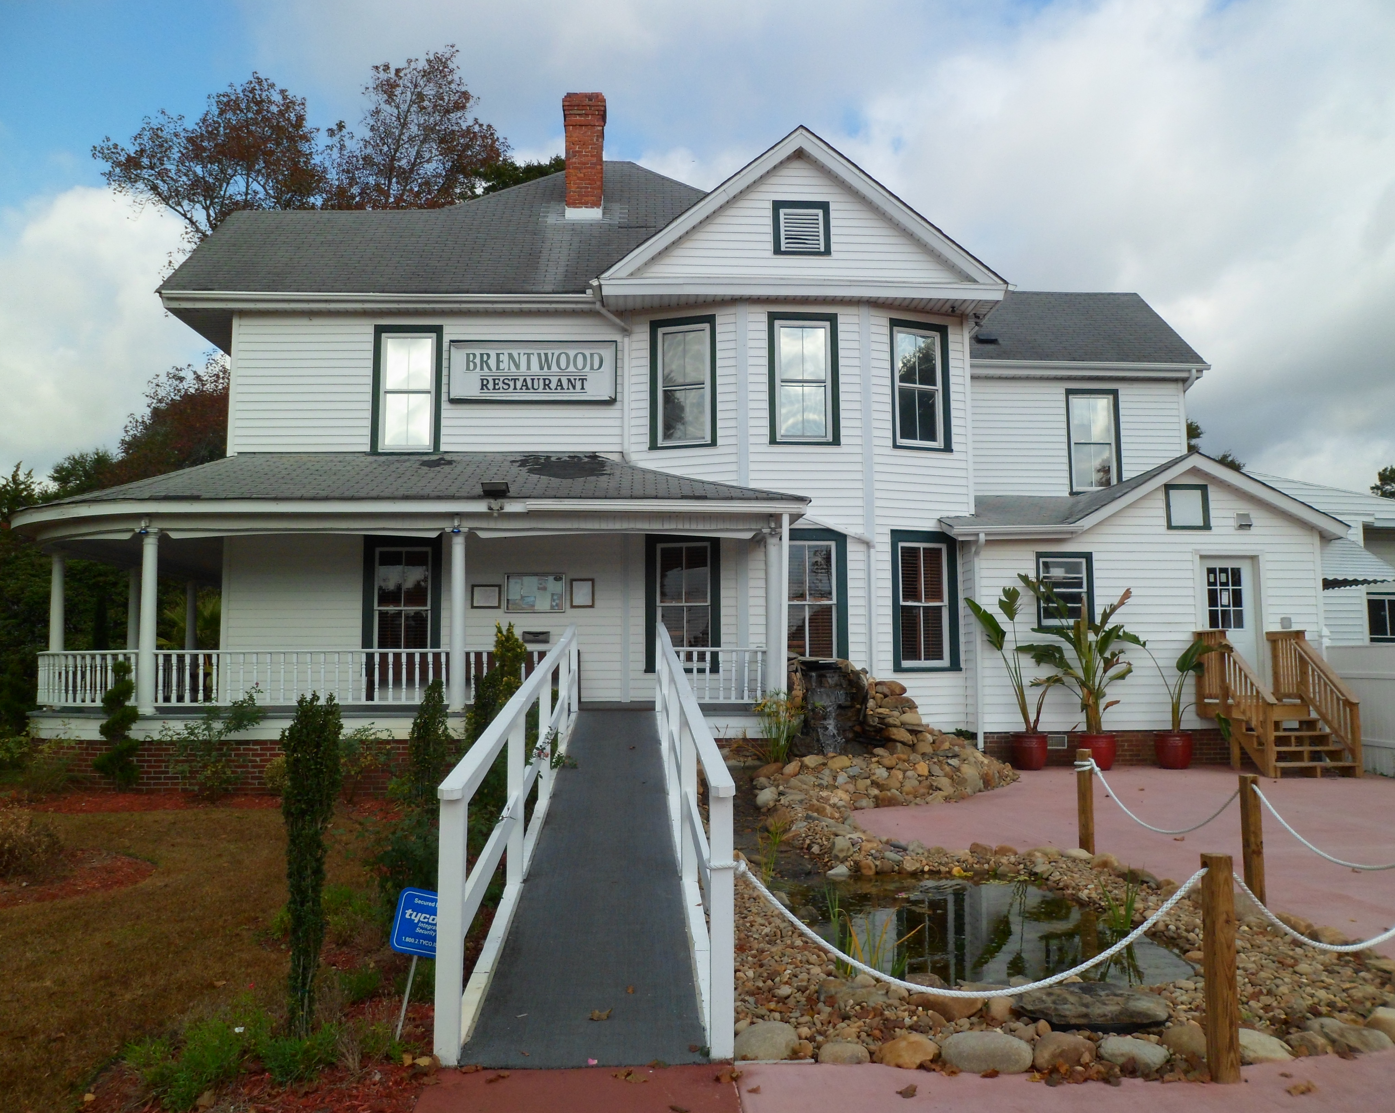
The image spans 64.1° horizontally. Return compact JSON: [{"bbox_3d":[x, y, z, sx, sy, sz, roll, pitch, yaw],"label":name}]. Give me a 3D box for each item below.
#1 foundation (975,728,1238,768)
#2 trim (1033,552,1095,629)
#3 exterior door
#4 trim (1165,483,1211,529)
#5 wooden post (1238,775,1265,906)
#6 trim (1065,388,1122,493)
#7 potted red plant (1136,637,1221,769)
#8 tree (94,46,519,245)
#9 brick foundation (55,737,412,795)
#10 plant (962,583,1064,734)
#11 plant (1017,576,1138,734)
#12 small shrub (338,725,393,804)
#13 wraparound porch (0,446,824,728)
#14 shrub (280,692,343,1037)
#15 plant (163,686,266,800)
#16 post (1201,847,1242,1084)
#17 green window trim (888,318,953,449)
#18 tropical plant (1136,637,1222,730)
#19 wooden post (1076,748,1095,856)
[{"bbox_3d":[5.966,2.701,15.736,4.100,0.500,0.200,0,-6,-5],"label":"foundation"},{"bbox_3d":[5.236,0.476,15.844,0.822,1.073,0.100,0,-5,-3],"label":"trim"},{"bbox_3d":[7.757,1.038,16.227,0.882,2.071,0.100,0,-5,-3],"label":"exterior door"},{"bbox_3d":[7.102,-0.717,16.129,0.656,0.653,0.100,0,-5,-3],"label":"trim"},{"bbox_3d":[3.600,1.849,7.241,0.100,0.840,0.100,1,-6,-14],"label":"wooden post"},{"bbox_3d":[7.111,-2.059,19.970,0.980,1.945,0.120,0,-6,-4],"label":"trim"},{"bbox_3d":[6.631,1.998,15.371,1.215,1.801,0.950,0,-6,-4],"label":"potted red plant"},{"bbox_3d":[-10.249,-4.562,28.655,11.197,18.083,9.500,0,-6,-4],"label":"tree"},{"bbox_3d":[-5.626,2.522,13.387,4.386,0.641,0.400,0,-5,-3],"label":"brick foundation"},{"bbox_3d":[4.304,1.390,15.185,1.330,1.970,1.000,0,-6,-5],"label":"plant"},{"bbox_3d":[5.172,1.340,15.159,1.650,2.150,1.250,0,-6,-5],"label":"plant"},{"bbox_3d":[-3.674,2.281,12.286,0.660,0.860,0.600,0,-6,-1],"label":"small shrub"},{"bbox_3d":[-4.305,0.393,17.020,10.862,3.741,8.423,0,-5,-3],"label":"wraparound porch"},{"bbox_3d":[-1.630,1.292,4.712,0.265,1.433,0.250,0,-5,0],"label":"shrub"},{"bbox_3d":[-5.383,2.084,12.425,1.163,1.254,0.950,0,-5,0],"label":"plant"},{"bbox_3d":[1.935,1.516,4.125,0.091,0.823,0.091,-1,-5,2],"label":"post"},{"bbox_3d":[2.984,-2.271,14.846,0.938,1.727,0.110,2,-5,-23],"label":"green window trim"},{"bbox_3d":[6.228,1.639,14.411,1.164,1.192,0.850,0,-5,0],"label":"tropical plant"},{"bbox_3d":[3.032,1.934,8.707,0.100,0.838,0.100,-4,-6,36],"label":"wooden post"}]

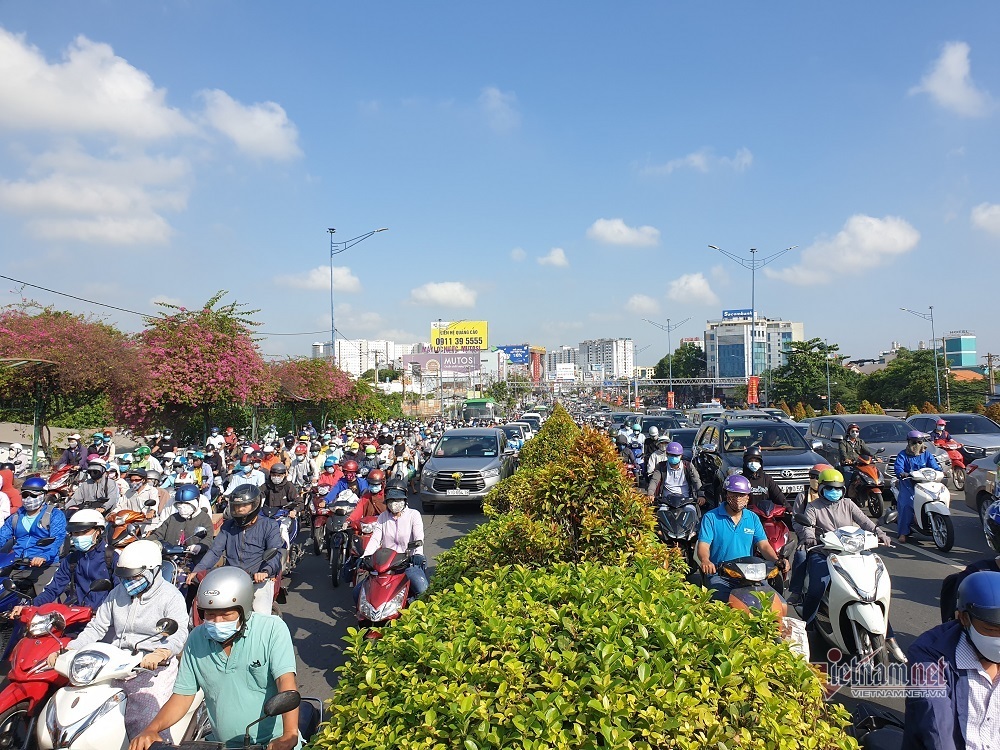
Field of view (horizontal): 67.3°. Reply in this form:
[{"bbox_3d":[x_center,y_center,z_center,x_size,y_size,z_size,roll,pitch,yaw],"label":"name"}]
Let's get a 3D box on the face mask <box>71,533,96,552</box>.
[{"bbox_3d":[-2.994,1.204,5.400,0.145,0.115,0.085,-1,7,11],"label":"face mask"}]

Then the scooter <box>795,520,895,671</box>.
[{"bbox_3d":[3.061,1.795,6.698,0.730,1.180,1.860,-1,-2,-1],"label":"scooter"}]

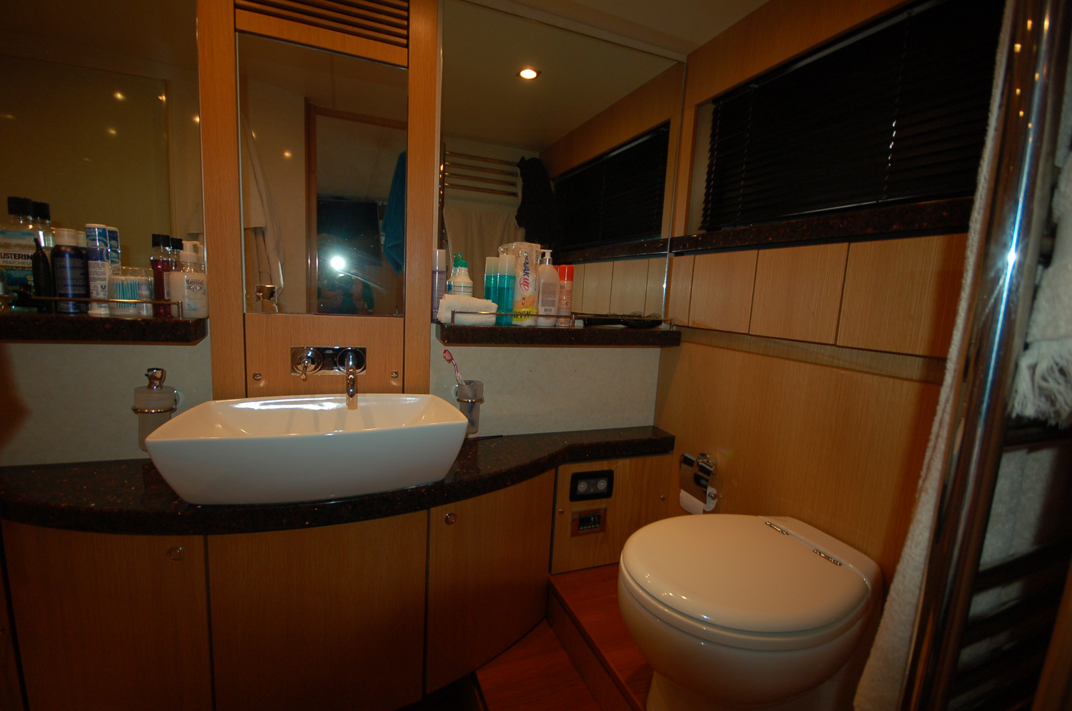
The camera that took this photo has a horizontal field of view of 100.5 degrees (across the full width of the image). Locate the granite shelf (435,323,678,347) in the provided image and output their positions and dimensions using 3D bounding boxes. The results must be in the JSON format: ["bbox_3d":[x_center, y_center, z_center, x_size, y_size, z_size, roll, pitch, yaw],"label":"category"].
[{"bbox_3d":[0.091,-0.057,1.270,0.727,0.044,0.093,0,9,-22],"label":"granite shelf"}]

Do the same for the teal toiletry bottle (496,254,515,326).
[{"bbox_3d":[-0.079,-0.169,1.170,0.046,0.186,0.046,2,8,-12],"label":"teal toiletry bottle"}]

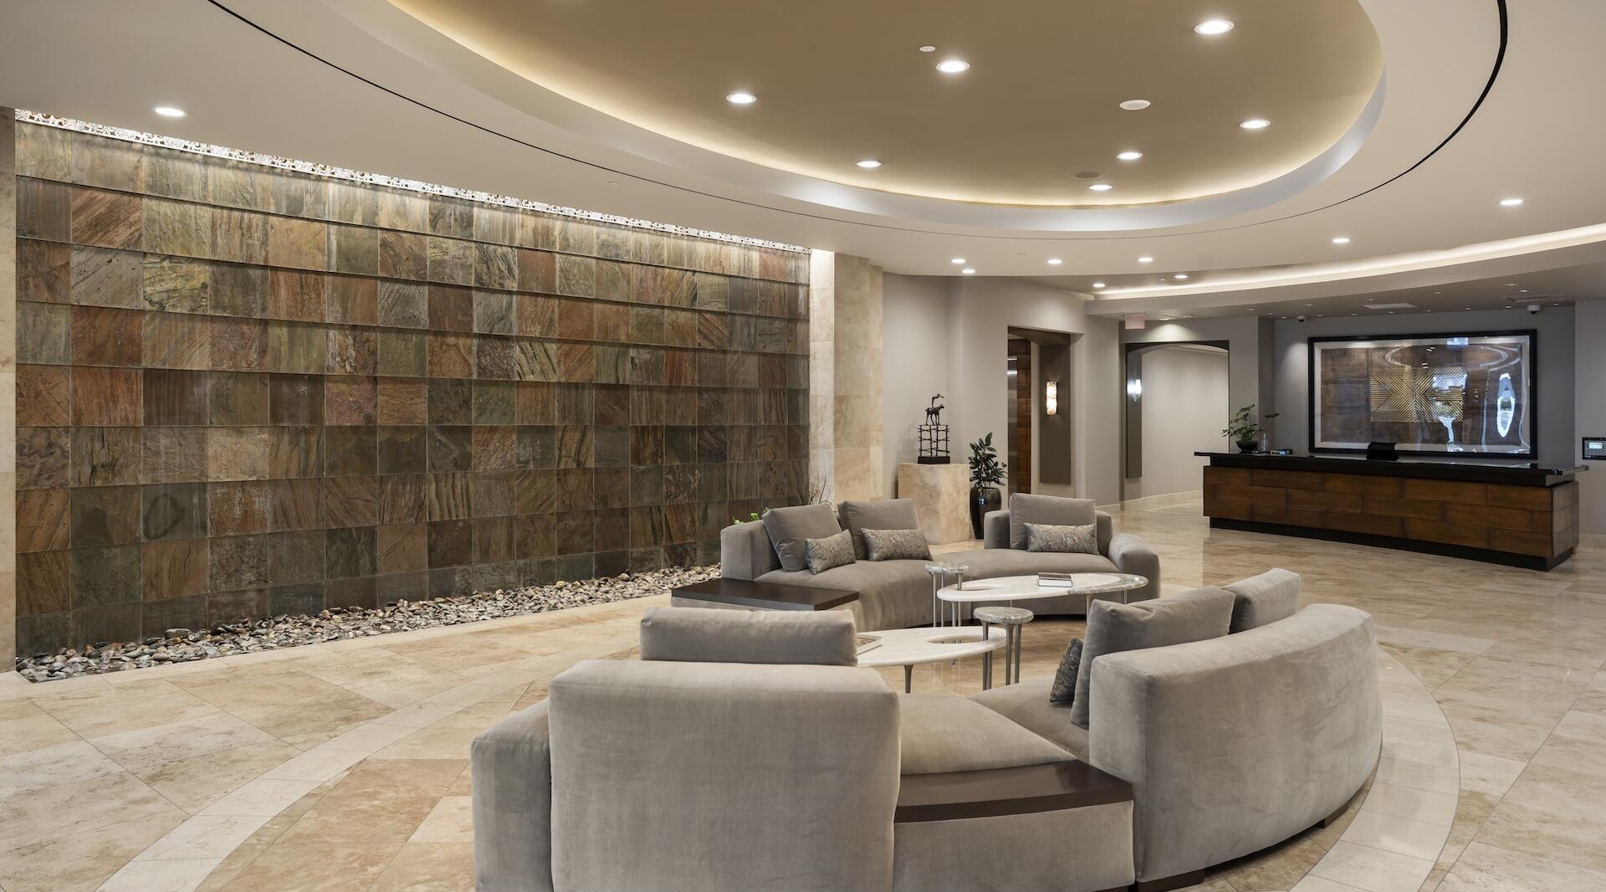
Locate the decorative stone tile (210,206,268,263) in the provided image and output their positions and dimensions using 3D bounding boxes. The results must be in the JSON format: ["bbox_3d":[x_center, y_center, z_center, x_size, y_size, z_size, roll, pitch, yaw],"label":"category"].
[{"bbox_3d":[-3.985,-1.491,7.565,0.020,0.395,0.400,2,2,44],"label":"decorative stone tile"}]

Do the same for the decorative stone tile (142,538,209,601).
[{"bbox_3d":[-4.272,0.839,7.304,0.030,0.388,0.405,0,1,41],"label":"decorative stone tile"}]

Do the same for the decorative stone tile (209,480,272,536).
[{"bbox_3d":[-4.008,0.444,7.622,0.020,0.395,0.400,2,2,44],"label":"decorative stone tile"}]

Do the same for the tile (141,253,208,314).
[{"bbox_3d":[-4.272,-1.105,7.304,0.030,0.388,0.405,0,1,41],"label":"tile"}]

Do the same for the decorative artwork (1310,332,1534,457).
[{"bbox_3d":[8.502,-0.708,14.848,2.806,1.688,0.080,2,2,44],"label":"decorative artwork"}]

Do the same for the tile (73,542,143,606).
[{"bbox_3d":[-4.538,0.844,6.993,0.030,0.388,0.405,0,1,40],"label":"tile"}]

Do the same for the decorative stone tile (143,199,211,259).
[{"bbox_3d":[-4.136,-1.437,7.060,0.020,0.375,0.400,1,1,40],"label":"decorative stone tile"}]

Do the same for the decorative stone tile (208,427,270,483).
[{"bbox_3d":[-3.878,0.057,7.366,0.020,0.375,0.400,1,2,40],"label":"decorative stone tile"}]

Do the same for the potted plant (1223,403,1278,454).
[{"bbox_3d":[6.079,-0.234,14.550,0.730,0.670,0.580,1,2,0],"label":"potted plant"}]

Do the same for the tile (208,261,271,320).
[{"bbox_3d":[-3.990,-1.100,7.576,0.020,0.395,0.400,2,2,44],"label":"tile"}]

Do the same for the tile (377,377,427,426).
[{"bbox_3d":[-3.161,-0.351,8.462,0.020,0.395,0.400,2,2,44],"label":"tile"}]

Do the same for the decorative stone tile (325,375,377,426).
[{"bbox_3d":[-3.444,-0.345,8.170,0.020,0.395,0.400,2,2,44],"label":"decorative stone tile"}]

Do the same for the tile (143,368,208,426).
[{"bbox_3d":[-4.136,-0.311,7.060,0.020,0.375,0.400,1,1,40],"label":"tile"}]

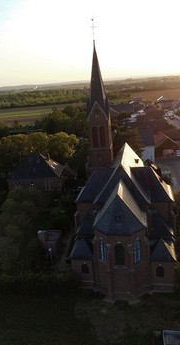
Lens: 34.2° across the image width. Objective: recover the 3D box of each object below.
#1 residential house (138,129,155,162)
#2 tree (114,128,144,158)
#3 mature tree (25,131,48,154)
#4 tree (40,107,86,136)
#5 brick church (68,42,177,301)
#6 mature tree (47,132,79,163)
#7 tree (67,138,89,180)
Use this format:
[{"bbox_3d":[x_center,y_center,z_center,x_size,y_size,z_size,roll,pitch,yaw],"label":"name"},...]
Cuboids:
[{"bbox_3d":[22.430,-10.931,120.163,7.800,11.600,11.000,-2,17,8],"label":"residential house"},{"bbox_3d":[14.472,-9.968,107.657,11.800,12.500,11.800,-4,17,0],"label":"tree"},{"bbox_3d":[-21.084,-9.367,120.135,10.000,14.630,10.000,-4,17,0],"label":"mature tree"},{"bbox_3d":[-14.256,-26.727,161.032,24.000,16.000,19.000,-4,17,0],"label":"tree"},{"bbox_3d":[5.323,-3.448,47.460,15.400,36.300,26.600,-1,18,10],"label":"brick church"},{"bbox_3d":[-10.524,-9.392,119.024,12.000,13.870,11.500,-4,17,0],"label":"mature tree"},{"bbox_3d":[-3.534,-5.275,104.015,9.000,13.810,9.000,-4,17,0],"label":"tree"}]

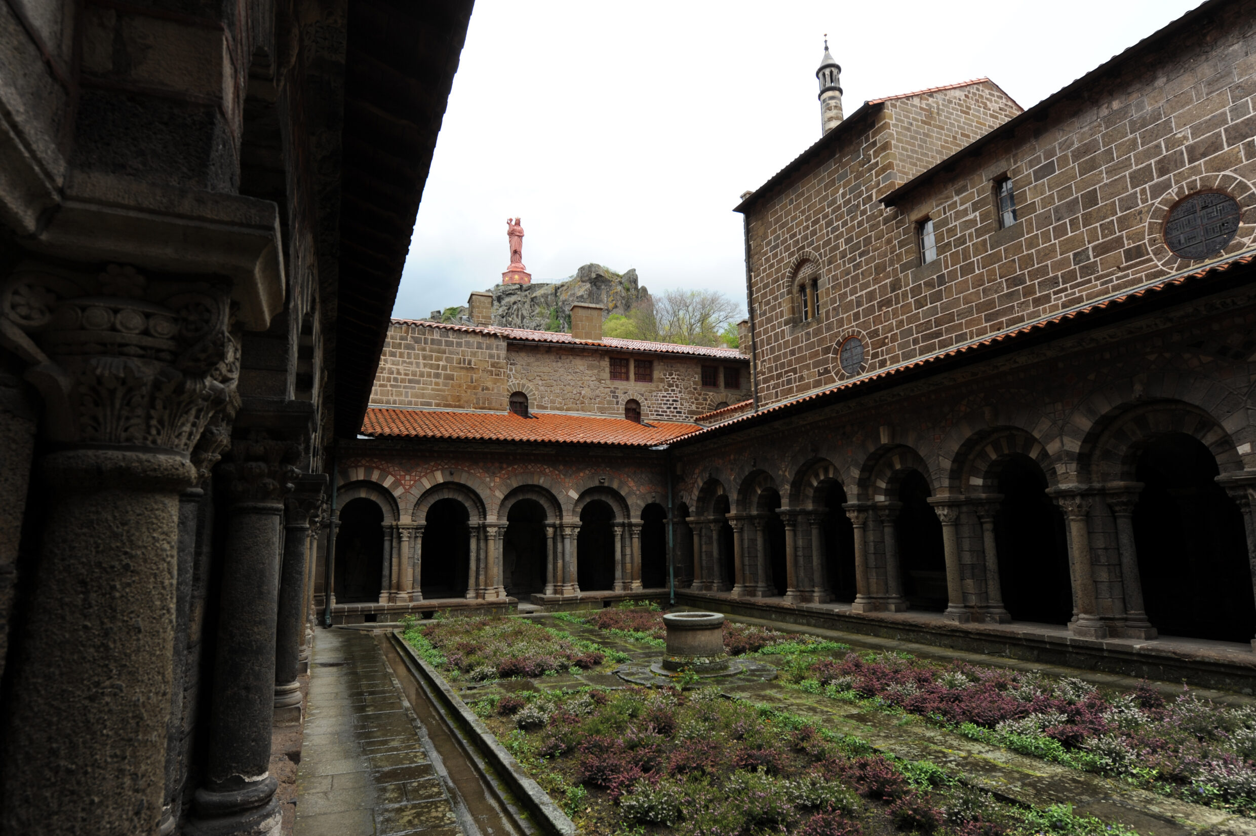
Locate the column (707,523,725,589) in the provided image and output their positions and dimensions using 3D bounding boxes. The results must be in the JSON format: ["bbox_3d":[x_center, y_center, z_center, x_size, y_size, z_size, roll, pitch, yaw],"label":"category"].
[{"bbox_3d":[2.628,4.074,19.866,0.386,2.200,0.386,-1,-11,0],"label":"column"}]

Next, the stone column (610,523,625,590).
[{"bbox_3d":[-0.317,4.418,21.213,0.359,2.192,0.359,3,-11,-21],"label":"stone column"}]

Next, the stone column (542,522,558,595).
[{"bbox_3d":[-2.110,3.927,18.368,0.320,1.900,0.320,4,-12,-24],"label":"stone column"}]

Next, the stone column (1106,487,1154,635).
[{"bbox_3d":[7.418,2.088,9.815,0.386,2.239,0.386,4,-12,-24],"label":"stone column"}]

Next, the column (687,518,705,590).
[{"bbox_3d":[1.892,3.839,18.427,0.340,1.930,0.340,4,-12,-24],"label":"column"}]

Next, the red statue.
[{"bbox_3d":[-30.374,-45.402,181.065,7.900,20.035,7.900,1,-11,-10],"label":"red statue"}]

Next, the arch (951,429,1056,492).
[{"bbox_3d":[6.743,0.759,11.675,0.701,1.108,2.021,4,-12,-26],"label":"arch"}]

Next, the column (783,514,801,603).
[{"bbox_3d":[3.610,3.109,14.665,0.320,1.920,0.320,4,-12,-24],"label":"column"}]

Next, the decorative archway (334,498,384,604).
[{"bbox_3d":[-6.817,3.385,16.951,1.188,2.700,0.432,4,-12,-25],"label":"decorative archway"}]

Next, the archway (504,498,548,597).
[{"bbox_3d":[-2.876,3.660,18.831,1.269,2.754,0.432,4,-12,-25],"label":"archway"}]

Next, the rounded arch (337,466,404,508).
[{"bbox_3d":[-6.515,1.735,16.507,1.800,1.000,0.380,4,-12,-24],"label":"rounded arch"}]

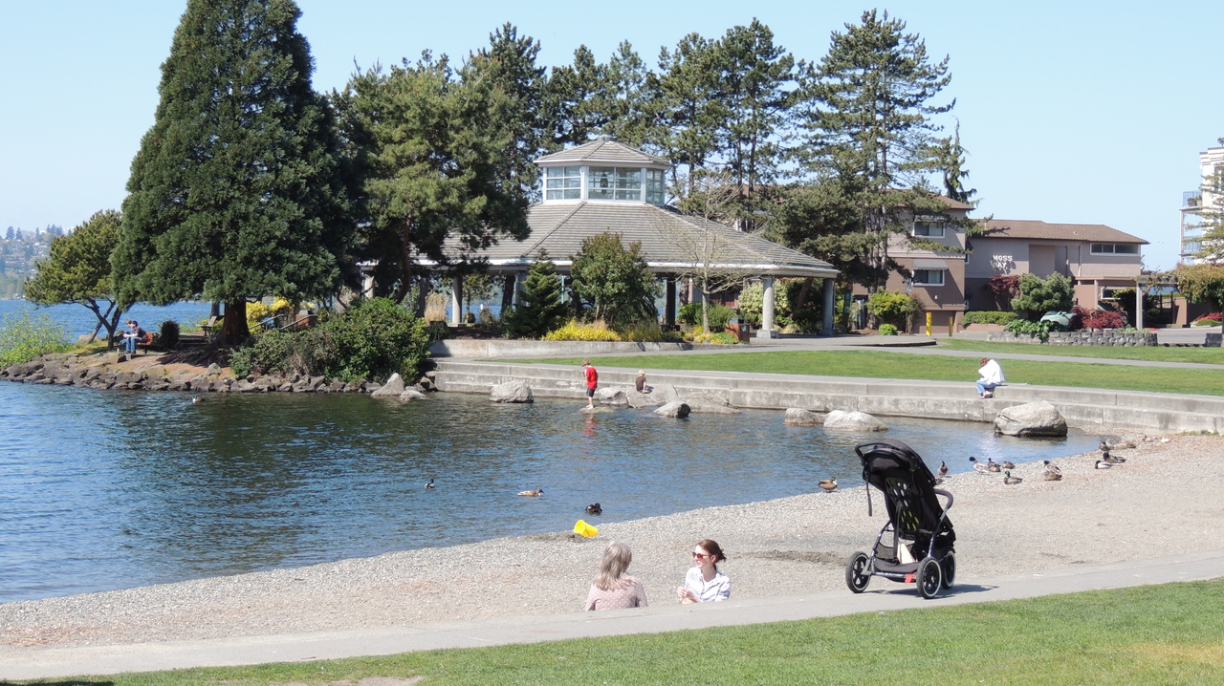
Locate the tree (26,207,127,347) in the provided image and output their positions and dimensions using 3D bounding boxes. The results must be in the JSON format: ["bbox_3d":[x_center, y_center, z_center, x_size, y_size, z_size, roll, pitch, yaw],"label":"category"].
[{"bbox_3d":[-19.630,-2.368,98.000,4.200,5.150,4.000,0,1,-11],"label":"tree"}]

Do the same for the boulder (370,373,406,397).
[{"bbox_3d":[-7.126,1.349,84.100,1.100,0.800,0.950,1,1,0],"label":"boulder"}]

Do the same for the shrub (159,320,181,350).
[{"bbox_3d":[-17.416,-0.328,104.500,0.780,1.120,0.780,1,1,0],"label":"shrub"}]

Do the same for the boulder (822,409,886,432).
[{"bbox_3d":[6.038,1.910,65.800,1.580,0.540,1.150,0,1,0],"label":"boulder"}]

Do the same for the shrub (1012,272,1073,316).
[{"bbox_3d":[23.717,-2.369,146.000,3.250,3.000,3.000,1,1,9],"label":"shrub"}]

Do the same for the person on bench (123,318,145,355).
[{"bbox_3d":[-17.651,-0.219,98.000,0.850,1.220,0.520,0,1,-28],"label":"person on bench"}]

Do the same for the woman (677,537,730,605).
[{"bbox_3d":[0.612,1.914,20.068,0.600,0.840,0.750,1,1,40],"label":"woman"}]

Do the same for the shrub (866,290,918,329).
[{"bbox_3d":[13.229,-1.510,125.000,2.400,1.950,2.200,1,1,6],"label":"shrub"}]

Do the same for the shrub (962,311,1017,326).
[{"bbox_3d":[20.964,-1.325,147.000,3.100,0.950,1.300,0,1,-15],"label":"shrub"}]

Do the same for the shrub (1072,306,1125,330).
[{"bbox_3d":[20.261,-1.032,110.500,2.200,1.070,1.900,1,1,10],"label":"shrub"}]

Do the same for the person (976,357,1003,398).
[{"bbox_3d":[9.840,0.921,69.000,0.720,1.080,0.520,0,1,-36],"label":"person"}]

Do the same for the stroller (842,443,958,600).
[{"bbox_3d":[2.260,1.280,19.400,0.620,1.100,0.980,1,1,40],"label":"stroller"}]

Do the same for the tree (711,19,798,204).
[{"bbox_3d":[7.545,-8.855,140.003,4.700,16.665,4.700,1,1,0],"label":"tree"}]

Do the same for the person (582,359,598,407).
[{"bbox_3d":[-0.644,1.178,76.000,0.420,1.400,0.420,0,1,0],"label":"person"}]

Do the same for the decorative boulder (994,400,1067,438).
[{"bbox_3d":[10.049,1.833,63.700,1.720,0.870,1.400,1,1,9],"label":"decorative boulder"}]

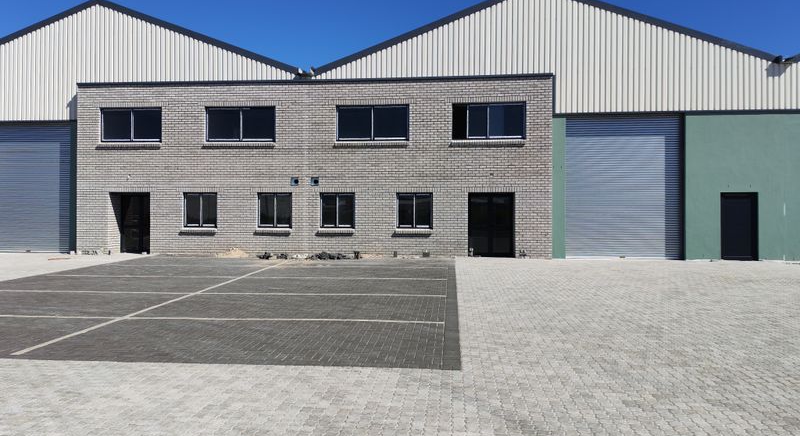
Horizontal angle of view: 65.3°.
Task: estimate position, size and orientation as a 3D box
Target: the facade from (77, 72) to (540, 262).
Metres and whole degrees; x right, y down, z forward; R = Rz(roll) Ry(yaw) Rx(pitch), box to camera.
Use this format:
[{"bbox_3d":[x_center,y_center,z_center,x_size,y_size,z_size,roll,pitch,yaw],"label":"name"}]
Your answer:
[{"bbox_3d":[-3.147,-1.676,20.934,16.160,5.920,0.300,0,1,6],"label":"facade"}]

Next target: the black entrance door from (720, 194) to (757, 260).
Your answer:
[{"bbox_3d":[10.554,0.252,19.456,1.109,2.122,0.100,0,1,6],"label":"black entrance door"}]

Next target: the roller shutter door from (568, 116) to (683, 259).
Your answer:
[{"bbox_3d":[7.158,-0.957,19.985,3.607,4.521,0.150,0,1,6],"label":"roller shutter door"}]

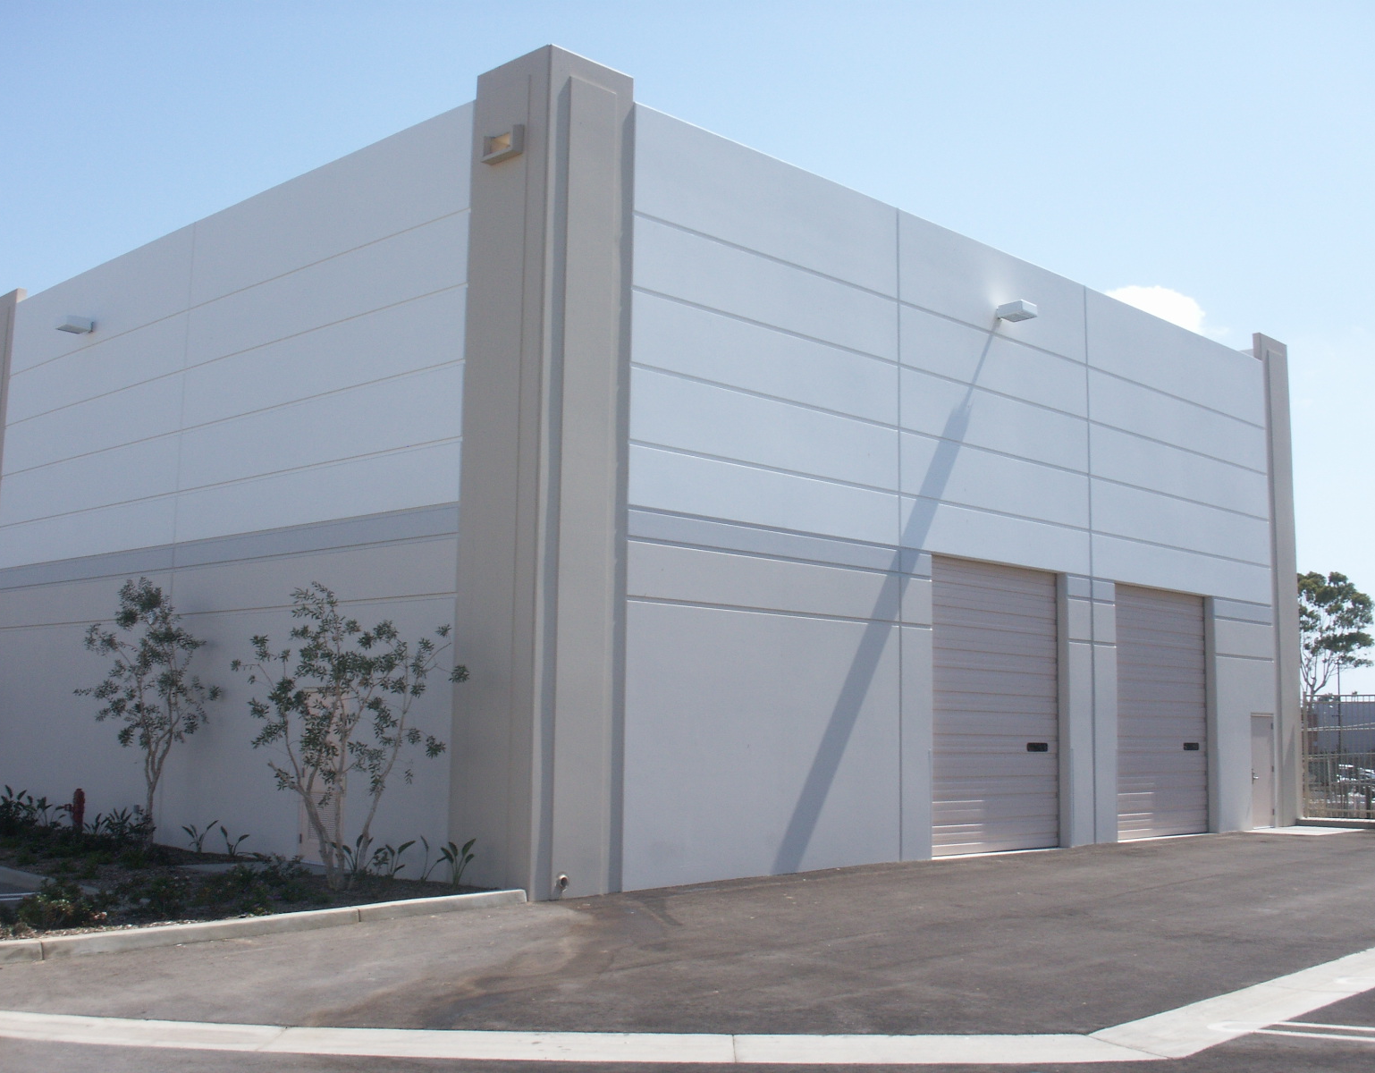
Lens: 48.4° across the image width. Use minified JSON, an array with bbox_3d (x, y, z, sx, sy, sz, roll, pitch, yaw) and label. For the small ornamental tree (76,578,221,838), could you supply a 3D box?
[{"bbox_3d":[-7.231,2.328,20.459,1.847,3.564,1.755,3,-7,-19],"label":"small ornamental tree"}]

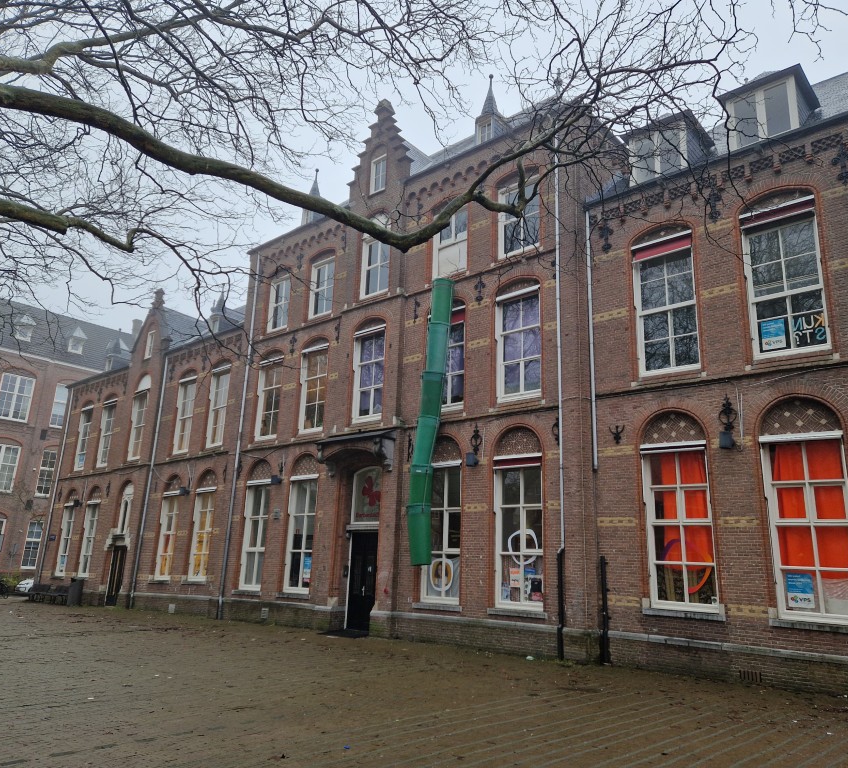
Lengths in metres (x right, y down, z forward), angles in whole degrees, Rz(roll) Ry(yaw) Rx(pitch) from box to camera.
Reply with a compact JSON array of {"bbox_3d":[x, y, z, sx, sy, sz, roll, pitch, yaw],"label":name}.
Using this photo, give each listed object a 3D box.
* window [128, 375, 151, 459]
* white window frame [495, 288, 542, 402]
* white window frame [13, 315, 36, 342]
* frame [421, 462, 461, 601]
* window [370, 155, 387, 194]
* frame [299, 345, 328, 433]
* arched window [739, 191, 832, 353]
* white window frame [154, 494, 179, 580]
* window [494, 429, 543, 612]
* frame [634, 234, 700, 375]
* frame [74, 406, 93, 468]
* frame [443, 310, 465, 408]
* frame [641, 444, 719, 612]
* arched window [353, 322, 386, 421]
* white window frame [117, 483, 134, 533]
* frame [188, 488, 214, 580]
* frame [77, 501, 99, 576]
[{"bbox_3d":[-12.086,1.390,29.091,1.018,3.635,0.220,-11,-20,40],"label":"window"},{"bbox_3d":[2.362,-1.085,16.811,1.223,2.997,0.220,-11,-20,40],"label":"white window frame"},{"bbox_3d":[-24.712,-3.332,41.808,1.200,1.710,1.107,-11,-20,40],"label":"white window frame"},{"bbox_3d":[0.462,3.723,17.095,1.210,3.368,0.220,-11,-20,40],"label":"frame"},{"bbox_3d":[-1.324,-6.224,20.198,0.730,1.144,0.150,-11,-19,41],"label":"window"},{"bbox_3d":[-3.412,0.169,21.116,1.250,2.703,0.180,-11,-20,40],"label":"frame"},{"bbox_3d":[7.148,-2.170,13.522,1.276,3.253,0.220,-11,-19,38],"label":"arched window"},{"bbox_3d":[-9.291,5.525,24.622,1.200,3.062,0.150,-11,-19,41],"label":"white window frame"},{"bbox_3d":[2.039,2.859,14.694,1.250,3.856,0.200,-11,-19,41],"label":"window"},{"bbox_3d":[5.332,-1.824,14.971,1.242,3.251,0.220,-11,-19,38],"label":"frame"},{"bbox_3d":[-16.011,2.608,32.030,1.200,2.941,0.180,-11,-20,40],"label":"frame"},{"bbox_3d":[0.545,-0.643,17.097,1.220,2.621,0.150,-11,-19,41],"label":"frame"},{"bbox_3d":[4.706,2.618,12.620,1.260,3.027,0.150,-11,-19,41],"label":"frame"},{"bbox_3d":[-1.537,-0.264,19.163,1.250,2.631,0.180,-11,-20,40],"label":"arched window"},{"bbox_3d":[-11.786,4.876,26.878,0.850,1.962,0.200,-11,-19,41],"label":"white window frame"},{"bbox_3d":[-7.673,5.268,23.733,1.064,3.034,0.220,-11,-20,40],"label":"frame"},{"bbox_3d":[-14.392,6.706,29.431,0.950,3.065,0.220,-11,-20,40],"label":"frame"}]

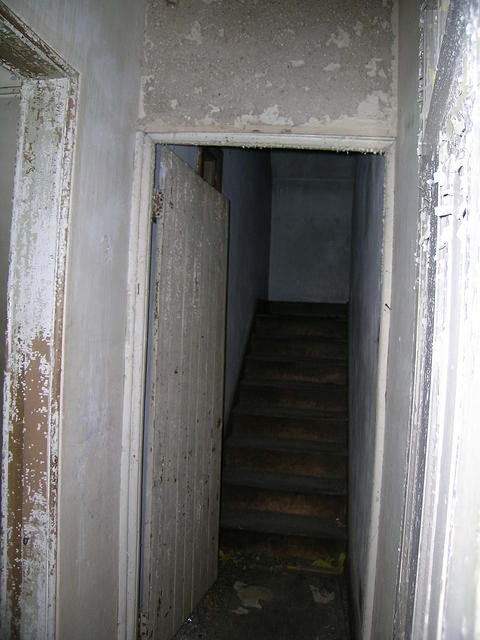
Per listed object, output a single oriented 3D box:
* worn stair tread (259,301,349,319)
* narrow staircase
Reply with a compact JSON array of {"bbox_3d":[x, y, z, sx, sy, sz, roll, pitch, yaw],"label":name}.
[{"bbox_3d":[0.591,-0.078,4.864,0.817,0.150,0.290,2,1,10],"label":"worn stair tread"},{"bbox_3d":[0.405,0.667,4.011,0.827,1.470,2.050,2,1,10],"label":"narrow staircase"}]

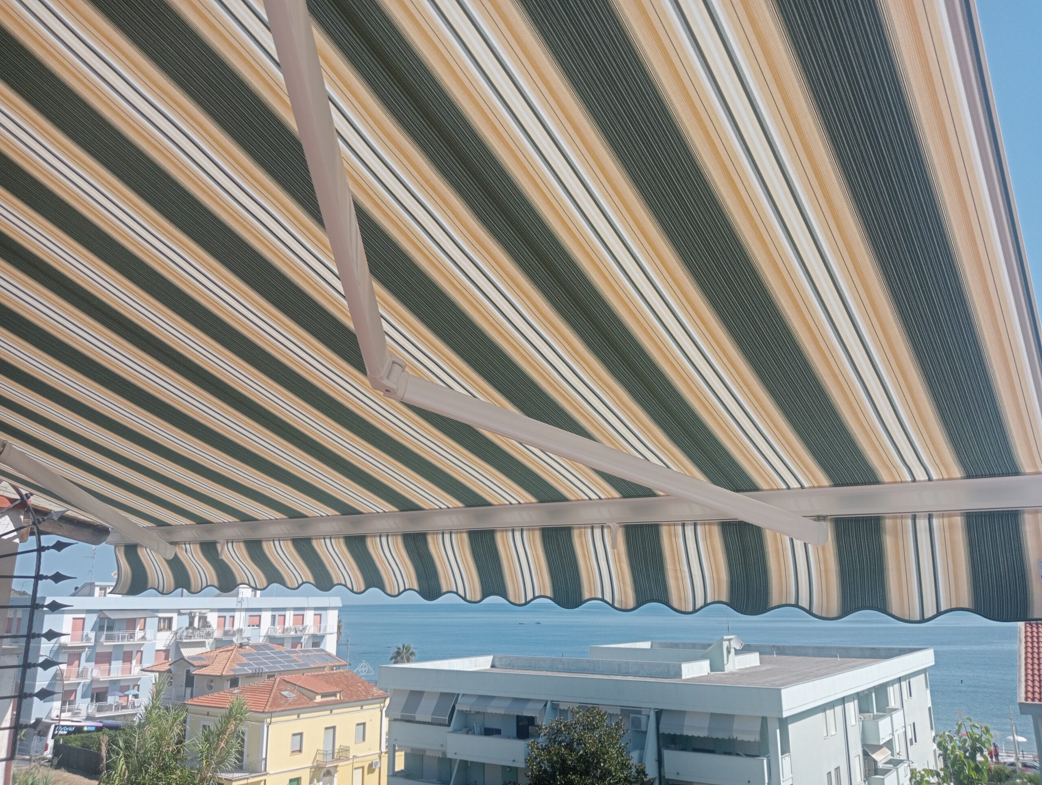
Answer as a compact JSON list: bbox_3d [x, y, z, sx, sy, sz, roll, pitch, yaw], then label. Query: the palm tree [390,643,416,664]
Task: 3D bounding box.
[{"bbox_3d":[-15.516,37.714,110.112,3.600,9.500,3.600,1,-14,-8],"label":"palm tree"}]

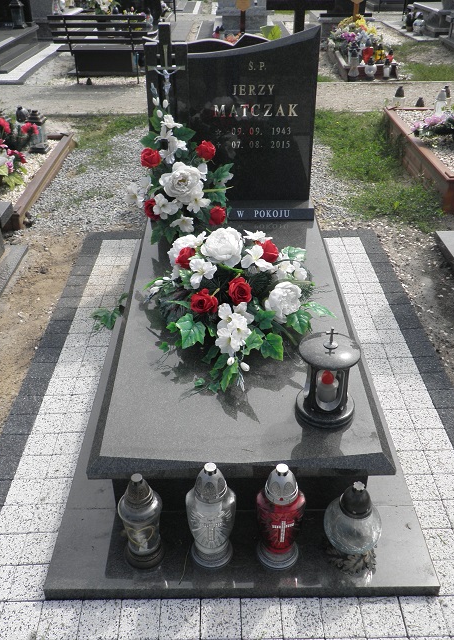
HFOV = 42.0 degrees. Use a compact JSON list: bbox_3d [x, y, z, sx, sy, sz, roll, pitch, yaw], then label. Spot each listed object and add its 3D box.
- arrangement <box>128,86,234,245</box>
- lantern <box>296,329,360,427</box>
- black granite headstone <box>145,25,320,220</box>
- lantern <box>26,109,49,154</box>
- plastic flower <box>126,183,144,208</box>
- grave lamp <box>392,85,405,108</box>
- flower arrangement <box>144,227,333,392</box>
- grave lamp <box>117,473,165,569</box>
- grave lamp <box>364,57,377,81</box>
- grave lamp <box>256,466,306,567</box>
[{"bbox_3d":[-0.185,-0.690,2.580,0.430,0.610,0.270,-1,33,0],"label":"arrangement"},{"bbox_3d":[0.281,0.141,1.632,0.175,0.285,0.175,-1,33,0],"label":"lantern"},{"bbox_3d":[0.024,-0.872,2.621,0.755,0.812,0.250,-1,34,0],"label":"black granite headstone"},{"bbox_3d":[-1.443,-1.438,4.485,0.152,0.305,0.152,4,34,6],"label":"lantern"},{"bbox_3d":[-0.407,-0.548,2.606,0.085,0.115,0.065,11,35,16],"label":"plastic flower"},{"bbox_3d":[1.484,-1.861,5.118,0.112,0.300,0.112,-1,34,0],"label":"grave lamp"},{"bbox_3d":[0.026,-0.095,2.029,0.640,0.260,0.700,-1,33,0],"label":"flower arrangement"},{"bbox_3d":[-0.217,0.498,1.494,0.112,0.283,0.112,-1,34,0],"label":"grave lamp"},{"bbox_3d":[1.585,-2.772,6.519,0.133,0.225,0.133,-1,33,0],"label":"grave lamp"},{"bbox_3d":[0.133,0.486,1.474,0.125,0.350,0.125,-1,33,0],"label":"grave lamp"}]

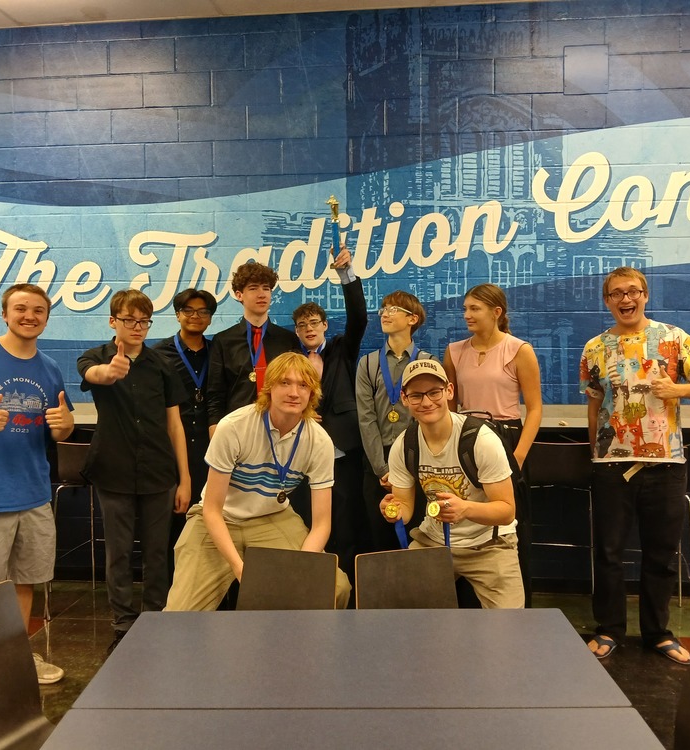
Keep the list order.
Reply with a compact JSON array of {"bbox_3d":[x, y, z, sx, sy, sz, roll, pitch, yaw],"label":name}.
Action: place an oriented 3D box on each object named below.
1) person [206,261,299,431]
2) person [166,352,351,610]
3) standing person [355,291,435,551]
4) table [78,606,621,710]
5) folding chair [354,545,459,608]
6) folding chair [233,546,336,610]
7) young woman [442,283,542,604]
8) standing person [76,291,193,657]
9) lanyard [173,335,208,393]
[{"bbox_3d":[-0.435,0.382,3.530,0.480,1.810,0.320,0,2,-3],"label":"person"},{"bbox_3d":[-0.349,0.609,3.030,0.700,1.390,0.600,0,2,-6],"label":"person"},{"bbox_3d":[0.249,0.436,3.630,0.430,1.690,0.320,0,2,6],"label":"standing person"},{"bbox_3d":[0.016,0.979,1.695,1.054,0.737,0.533,0,2,0],"label":"table"},{"bbox_3d":[0.246,0.938,2.093,0.450,0.790,0.510,-1,2,-16],"label":"folding chair"},{"bbox_3d":[-0.225,0.940,2.093,0.450,0.790,0.510,0,2,16],"label":"folding chair"},{"bbox_3d":[0.689,0.432,3.530,0.470,1.700,0.330,0,2,14],"label":"young woman"},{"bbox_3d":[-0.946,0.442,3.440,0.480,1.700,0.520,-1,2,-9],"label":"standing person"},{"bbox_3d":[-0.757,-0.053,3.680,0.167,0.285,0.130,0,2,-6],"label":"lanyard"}]

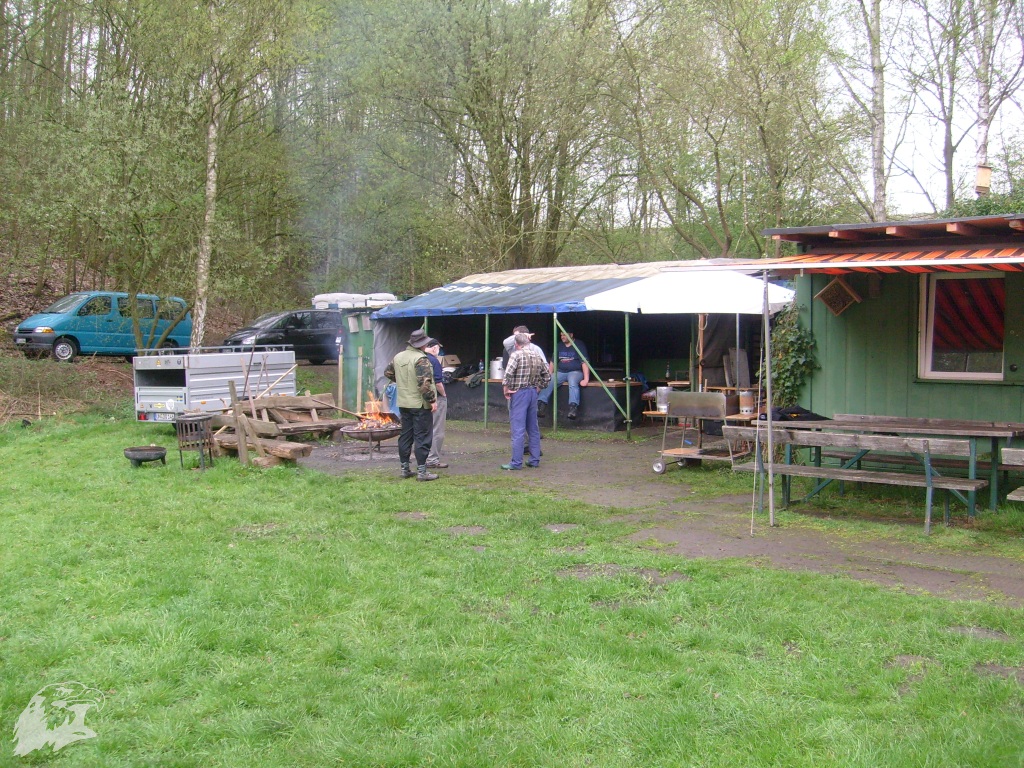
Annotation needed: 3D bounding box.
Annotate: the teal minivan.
[{"bbox_3d":[-11.648,-1.612,29.586,1.800,1.970,4.720,3,3,44],"label":"teal minivan"}]

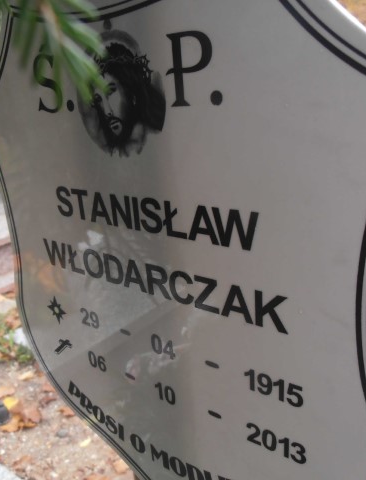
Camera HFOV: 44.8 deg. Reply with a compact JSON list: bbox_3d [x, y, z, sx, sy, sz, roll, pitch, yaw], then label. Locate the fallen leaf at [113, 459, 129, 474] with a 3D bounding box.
[{"bbox_3d":[-0.168,0.663,1.298,0.063,0.018,0.051,-2,19,0],"label":"fallen leaf"}]

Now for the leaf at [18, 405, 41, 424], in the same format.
[{"bbox_3d":[-0.525,0.597,1.518,0.082,0.020,0.085,-2,19,0],"label":"leaf"}]

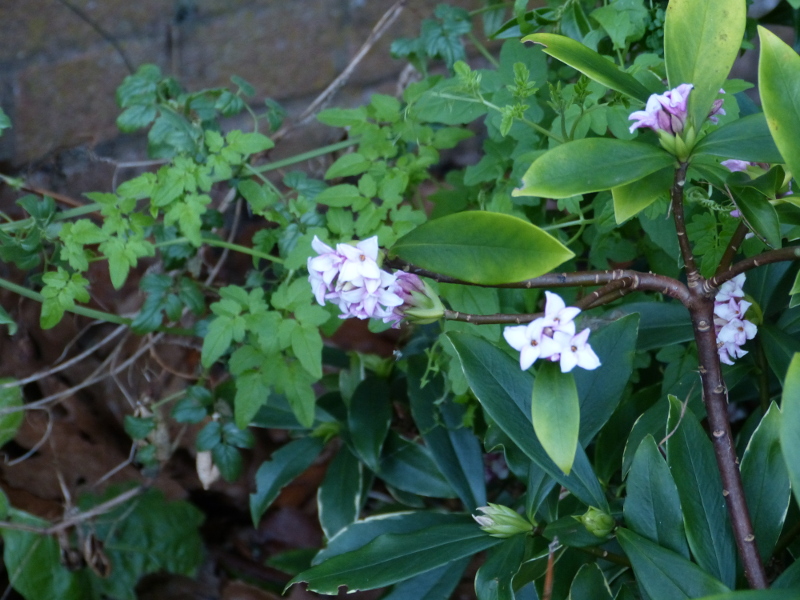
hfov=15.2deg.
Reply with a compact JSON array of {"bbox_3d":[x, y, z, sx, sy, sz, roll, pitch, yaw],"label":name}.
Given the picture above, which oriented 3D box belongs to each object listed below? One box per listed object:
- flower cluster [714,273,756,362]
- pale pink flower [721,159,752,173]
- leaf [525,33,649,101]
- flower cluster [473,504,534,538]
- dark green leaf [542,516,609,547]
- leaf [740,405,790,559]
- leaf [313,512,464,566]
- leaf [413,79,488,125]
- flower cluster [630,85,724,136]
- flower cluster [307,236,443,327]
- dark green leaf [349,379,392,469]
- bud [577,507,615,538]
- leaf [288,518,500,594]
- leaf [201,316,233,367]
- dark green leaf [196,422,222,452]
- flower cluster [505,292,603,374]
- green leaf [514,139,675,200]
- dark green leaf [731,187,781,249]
[{"bbox_3d":[0.133,0.008,1.200,0.019,0.032,0.021,7,27,13],"label":"flower cluster"},{"bbox_3d":[0.137,-0.055,1.220,0.013,0.008,0.012,14,29,26],"label":"pale pink flower"},{"bbox_3d":[0.075,-0.086,1.153,0.069,0.011,0.019,25,17,-21],"label":"leaf"},{"bbox_3d":[0.041,0.087,1.185,0.027,0.012,0.012,13,-18,-21],"label":"flower cluster"},{"bbox_3d":[0.072,0.093,1.212,0.039,0.009,0.016,1,26,-40],"label":"dark green leaf"},{"bbox_3d":[0.146,0.074,1.200,0.021,0.068,0.012,1,12,-6],"label":"leaf"},{"bbox_3d":[-0.002,0.096,1.190,0.070,0.011,0.022,-12,46,-6],"label":"leaf"},{"bbox_3d":[0.024,-0.092,1.400,0.036,0.008,0.021,5,63,6],"label":"leaf"},{"bbox_3d":[0.100,-0.069,1.085,0.034,0.018,0.025,10,33,15],"label":"flower cluster"},{"bbox_3d":[-0.010,-0.007,1.150,0.046,0.030,0.033,9,28,18],"label":"flower cluster"},{"bbox_3d":[-0.012,0.052,1.260,0.018,0.009,0.046,-2,63,-4],"label":"dark green leaf"},{"bbox_3d":[0.078,0.089,1.200,0.013,0.015,0.013,-7,55,42],"label":"bud"},{"bbox_3d":[-0.001,0.099,1.160,0.088,0.012,0.024,-15,43,-12],"label":"leaf"},{"bbox_3d":[-0.076,0.017,1.248,0.010,0.006,0.027,18,54,16],"label":"leaf"},{"bbox_3d":[-0.084,0.060,1.320,0.010,0.005,0.017,29,51,20],"label":"dark green leaf"},{"bbox_3d":[0.054,0.012,1.070,0.034,0.030,0.020,3,3,6],"label":"flower cluster"},{"bbox_3d":[0.069,-0.046,1.070,0.060,0.011,0.022,-14,53,-12],"label":"green leaf"},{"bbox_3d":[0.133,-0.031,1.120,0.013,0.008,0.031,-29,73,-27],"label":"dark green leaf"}]

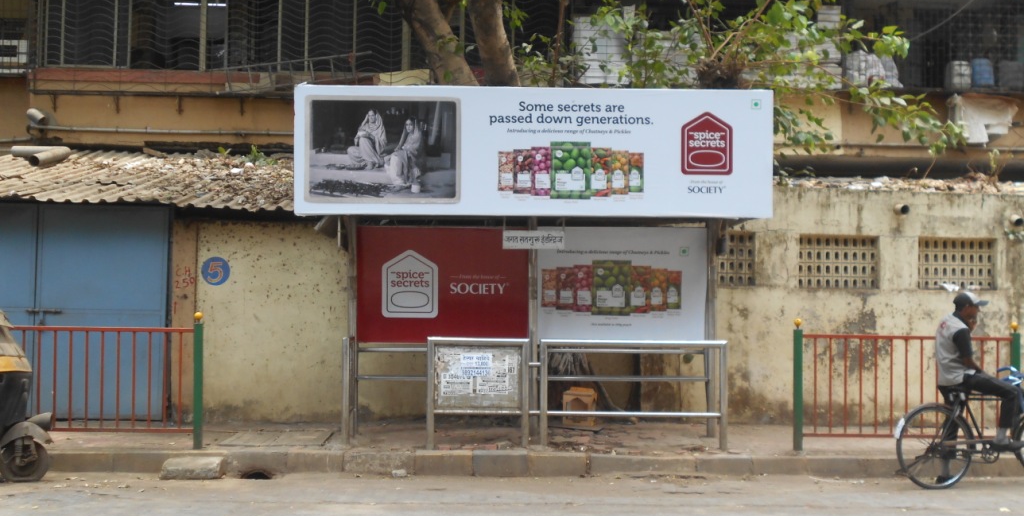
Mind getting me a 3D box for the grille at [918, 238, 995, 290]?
[{"bbox_3d":[5.170,0.076,13.420,0.899,0.611,0.120,1,-2,-2],"label":"grille"}]

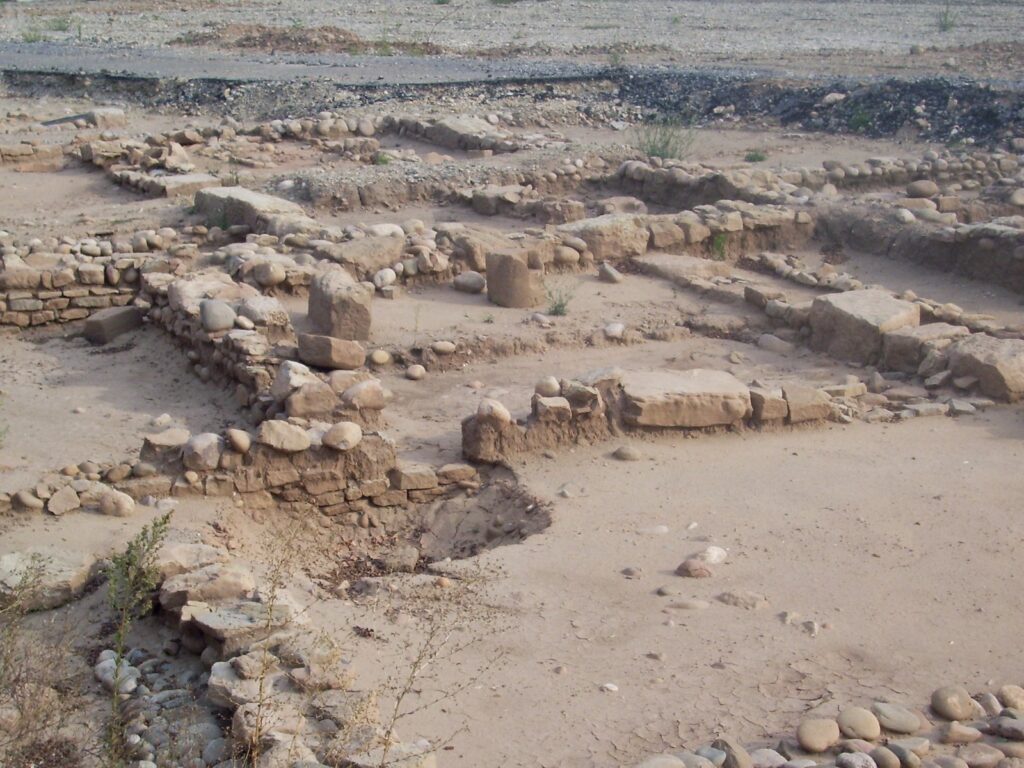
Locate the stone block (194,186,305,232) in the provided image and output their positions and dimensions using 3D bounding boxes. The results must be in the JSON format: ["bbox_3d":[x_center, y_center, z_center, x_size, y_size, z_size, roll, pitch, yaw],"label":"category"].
[{"bbox_3d":[-2.470,-1.606,17.245,0.460,0.280,1.250,-8,17,-29],"label":"stone block"}]

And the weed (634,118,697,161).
[{"bbox_3d":[1.848,-2.988,22.152,0.720,0.460,0.620,0,15,0],"label":"weed"}]

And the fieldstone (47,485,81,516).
[{"bbox_3d":[-2.690,0.699,11.000,0.190,0.165,0.140,0,17,0],"label":"fieldstone"}]

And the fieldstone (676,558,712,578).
[{"bbox_3d":[0.944,0.954,9.487,0.185,0.085,0.150,0,17,0],"label":"fieldstone"}]

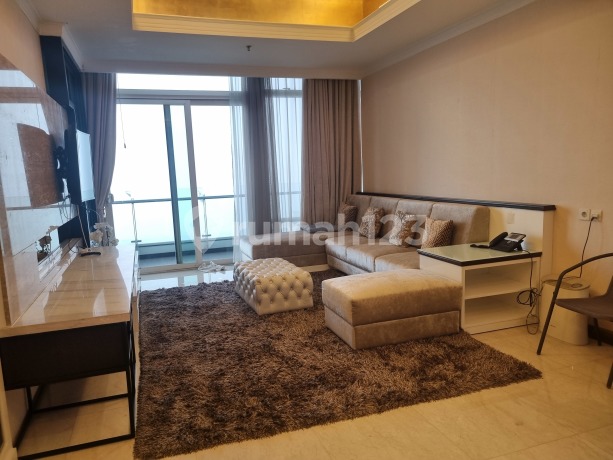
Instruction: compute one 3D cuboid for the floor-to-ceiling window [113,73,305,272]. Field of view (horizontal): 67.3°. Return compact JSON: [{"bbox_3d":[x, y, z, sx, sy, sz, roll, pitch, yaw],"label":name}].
[{"bbox_3d":[-1.333,-0.810,6.475,2.750,2.700,0.120,-4,8,-19],"label":"floor-to-ceiling window"}]

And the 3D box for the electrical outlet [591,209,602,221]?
[{"bbox_3d":[2.158,-0.110,3.426,0.015,0.088,0.092,-5,8,-19],"label":"electrical outlet"}]

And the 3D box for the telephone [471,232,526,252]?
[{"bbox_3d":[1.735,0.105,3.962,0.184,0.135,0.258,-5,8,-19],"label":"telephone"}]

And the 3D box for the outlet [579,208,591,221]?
[{"bbox_3d":[2.125,-0.116,3.519,0.015,0.088,0.092,-5,8,-19],"label":"outlet"}]

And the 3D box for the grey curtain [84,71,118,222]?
[{"bbox_3d":[-2.541,-0.663,5.923,0.411,2.658,0.164,-5,8,-19],"label":"grey curtain"}]

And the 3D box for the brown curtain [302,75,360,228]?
[{"bbox_3d":[0.375,-0.909,6.867,0.920,2.640,0.170,-4,8,-19],"label":"brown curtain"}]

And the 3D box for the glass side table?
[{"bbox_3d":[1.474,0.485,3.962,0.808,0.601,0.610,-5,8,-19],"label":"glass side table"}]

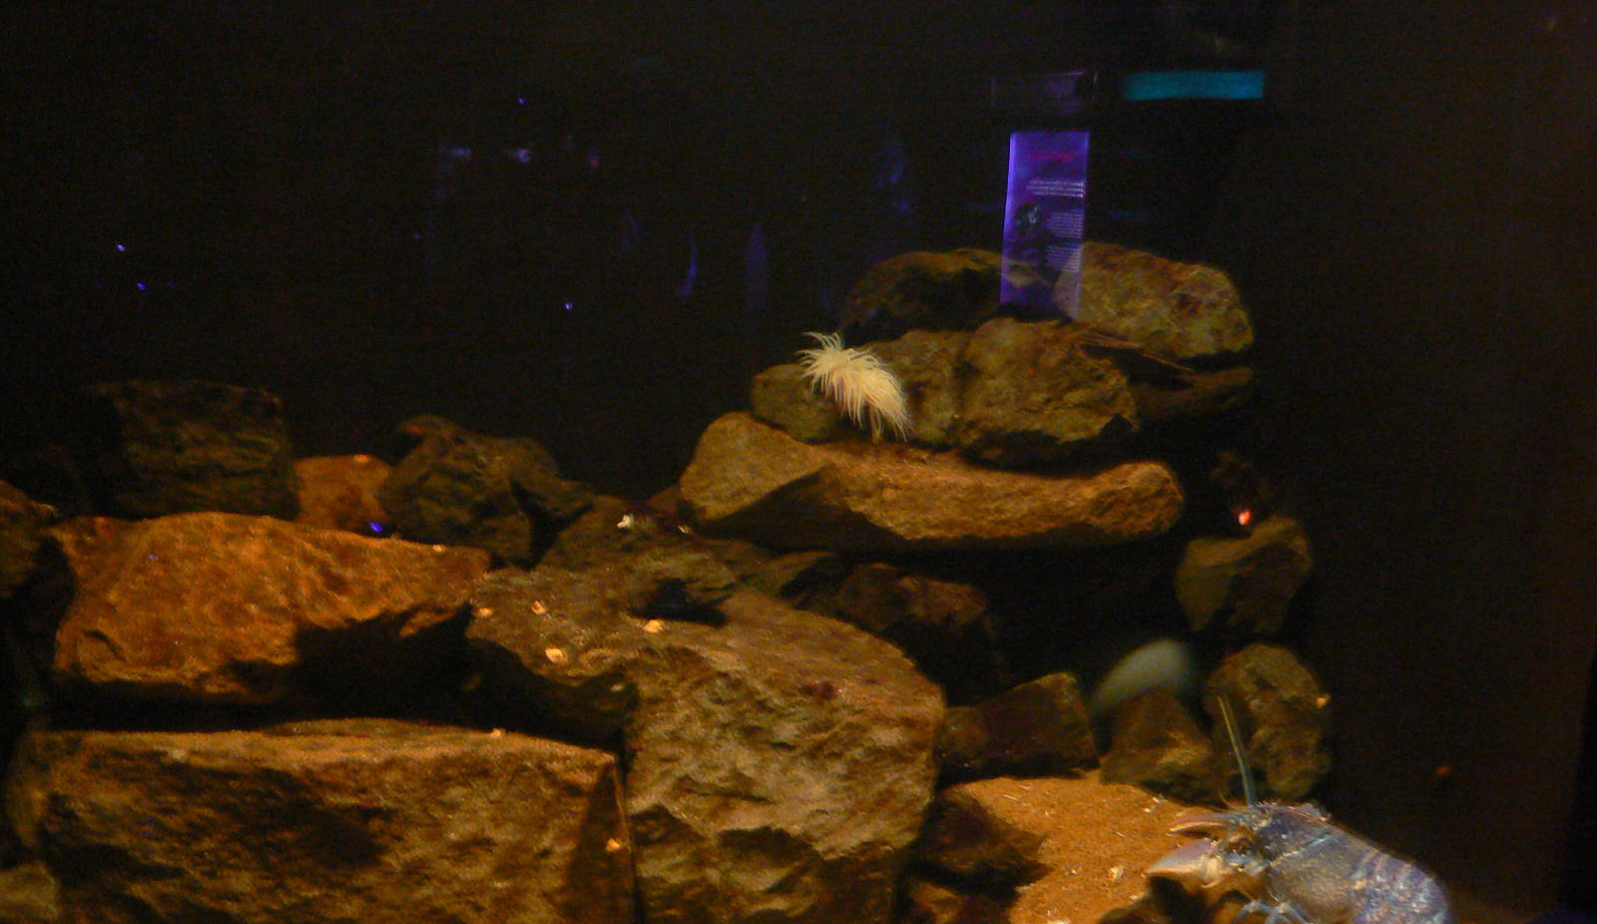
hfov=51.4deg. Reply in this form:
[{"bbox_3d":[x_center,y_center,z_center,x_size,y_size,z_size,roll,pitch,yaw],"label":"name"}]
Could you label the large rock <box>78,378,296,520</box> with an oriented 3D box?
[{"bbox_3d":[-0.748,-0.018,2.050,0.221,0.159,0.166,0,10,0],"label":"large rock"}]

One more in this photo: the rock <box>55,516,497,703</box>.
[{"bbox_3d":[-0.518,0.142,1.680,0.400,0.160,0.240,1,12,0],"label":"rock"}]

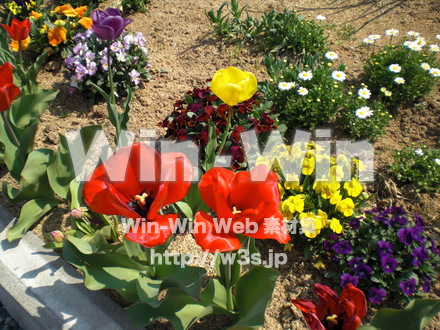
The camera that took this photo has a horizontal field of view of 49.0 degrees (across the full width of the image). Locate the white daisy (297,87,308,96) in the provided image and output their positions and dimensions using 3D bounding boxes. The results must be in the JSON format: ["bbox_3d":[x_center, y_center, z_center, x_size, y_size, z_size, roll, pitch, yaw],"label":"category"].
[{"bbox_3d":[0.198,-0.174,1.150,0.026,0.010,0.026,0,59,0],"label":"white daisy"}]

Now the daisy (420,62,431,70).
[{"bbox_3d":[0.486,-0.232,1.140,0.025,0.010,0.025,-7,60,-7],"label":"daisy"}]

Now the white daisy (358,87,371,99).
[{"bbox_3d":[0.314,-0.158,1.050,0.030,0.010,0.030,4,70,-4],"label":"white daisy"}]

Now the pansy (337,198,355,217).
[{"bbox_3d":[0.224,0.076,0.860,0.030,0.032,0.014,17,4,19],"label":"pansy"}]

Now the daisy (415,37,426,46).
[{"bbox_3d":[0.498,-0.307,1.200,0.031,0.011,0.031,18,47,18],"label":"daisy"}]

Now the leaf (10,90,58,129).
[{"bbox_3d":[-0.369,-0.110,0.960,0.095,0.075,0.055,-14,46,-14],"label":"leaf"}]

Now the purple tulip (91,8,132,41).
[{"bbox_3d":[-0.203,-0.262,0.905,0.075,0.057,0.070,-10,45,-10],"label":"purple tulip"}]

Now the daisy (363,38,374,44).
[{"bbox_3d":[0.363,-0.302,1.180,0.028,0.010,0.028,0,46,0],"label":"daisy"}]

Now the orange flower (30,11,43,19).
[{"bbox_3d":[-0.531,-0.435,1.400,0.038,0.034,0.018,-21,9,-20],"label":"orange flower"}]

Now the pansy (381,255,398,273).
[{"bbox_3d":[0.272,0.159,0.775,0.027,0.028,0.012,18,2,18],"label":"pansy"}]

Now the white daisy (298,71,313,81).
[{"bbox_3d":[0.191,-0.200,1.080,0.032,0.010,0.032,0,56,0],"label":"white daisy"}]

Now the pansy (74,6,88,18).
[{"bbox_3d":[-0.391,-0.434,1.370,0.042,0.038,0.020,-21,9,-20],"label":"pansy"}]

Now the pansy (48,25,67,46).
[{"bbox_3d":[-0.439,-0.347,1.300,0.050,0.054,0.016,-4,23,-5],"label":"pansy"}]

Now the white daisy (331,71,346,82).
[{"bbox_3d":[0.251,-0.187,1.020,0.031,0.010,0.031,0,55,0],"label":"white daisy"}]

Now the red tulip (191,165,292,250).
[{"bbox_3d":[0.024,0.054,0.610,0.118,0.080,0.100,0,42,0],"label":"red tulip"}]

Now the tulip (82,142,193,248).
[{"bbox_3d":[-0.095,0.037,0.610,0.130,0.090,0.115,0,42,0],"label":"tulip"}]

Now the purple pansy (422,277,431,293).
[{"bbox_3d":[0.295,0.171,0.690,0.015,0.021,0.012,-21,21,-22],"label":"purple pansy"}]

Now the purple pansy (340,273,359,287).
[{"bbox_3d":[0.206,0.186,0.770,0.027,0.012,0.028,11,85,11],"label":"purple pansy"}]

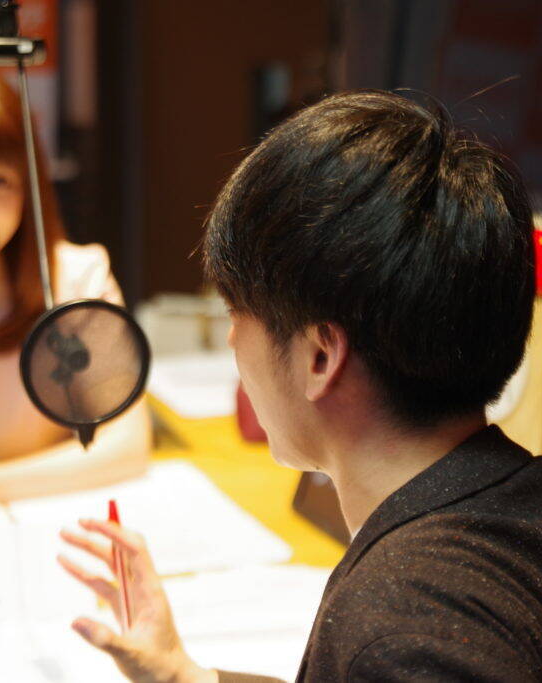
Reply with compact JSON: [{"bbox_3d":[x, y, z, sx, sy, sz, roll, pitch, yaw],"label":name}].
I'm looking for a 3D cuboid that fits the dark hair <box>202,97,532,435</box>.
[{"bbox_3d":[0.067,-0.056,1.330,0.220,0.230,0.188,-2,6,39],"label":"dark hair"}]

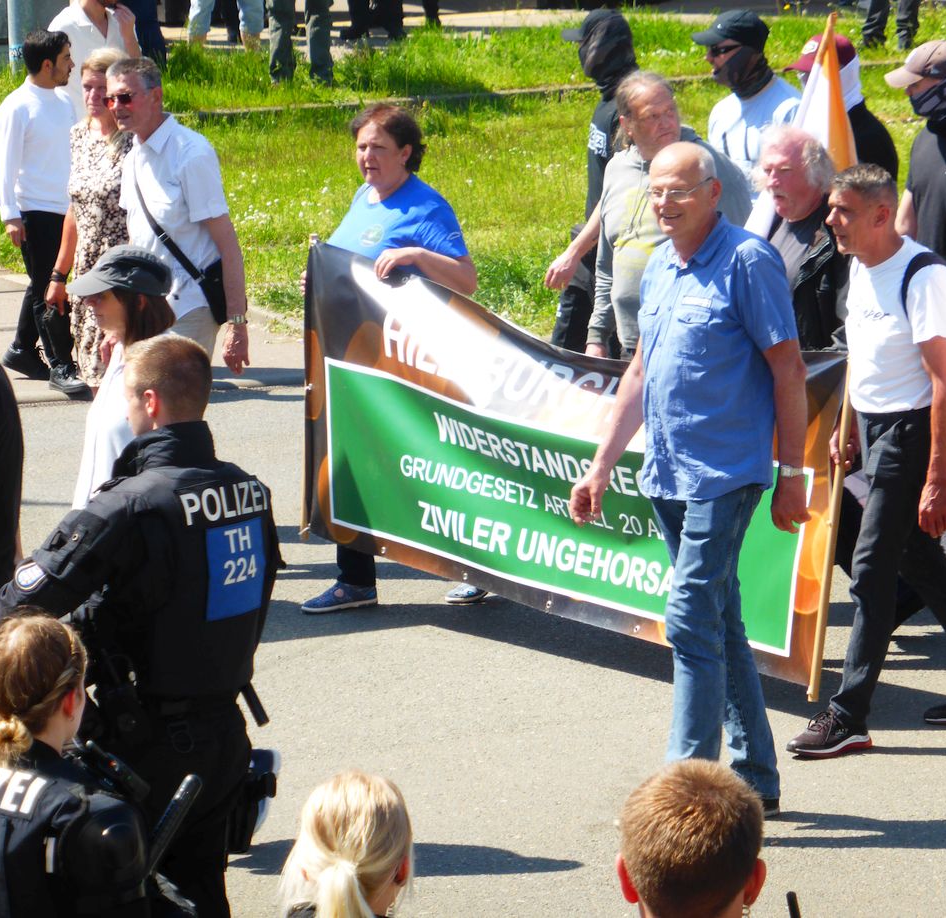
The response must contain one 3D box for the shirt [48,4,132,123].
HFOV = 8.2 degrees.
[{"bbox_3d":[-1.963,-2.009,34.200,0.520,0.720,0.320,-3,6,-25],"label":"shirt"}]

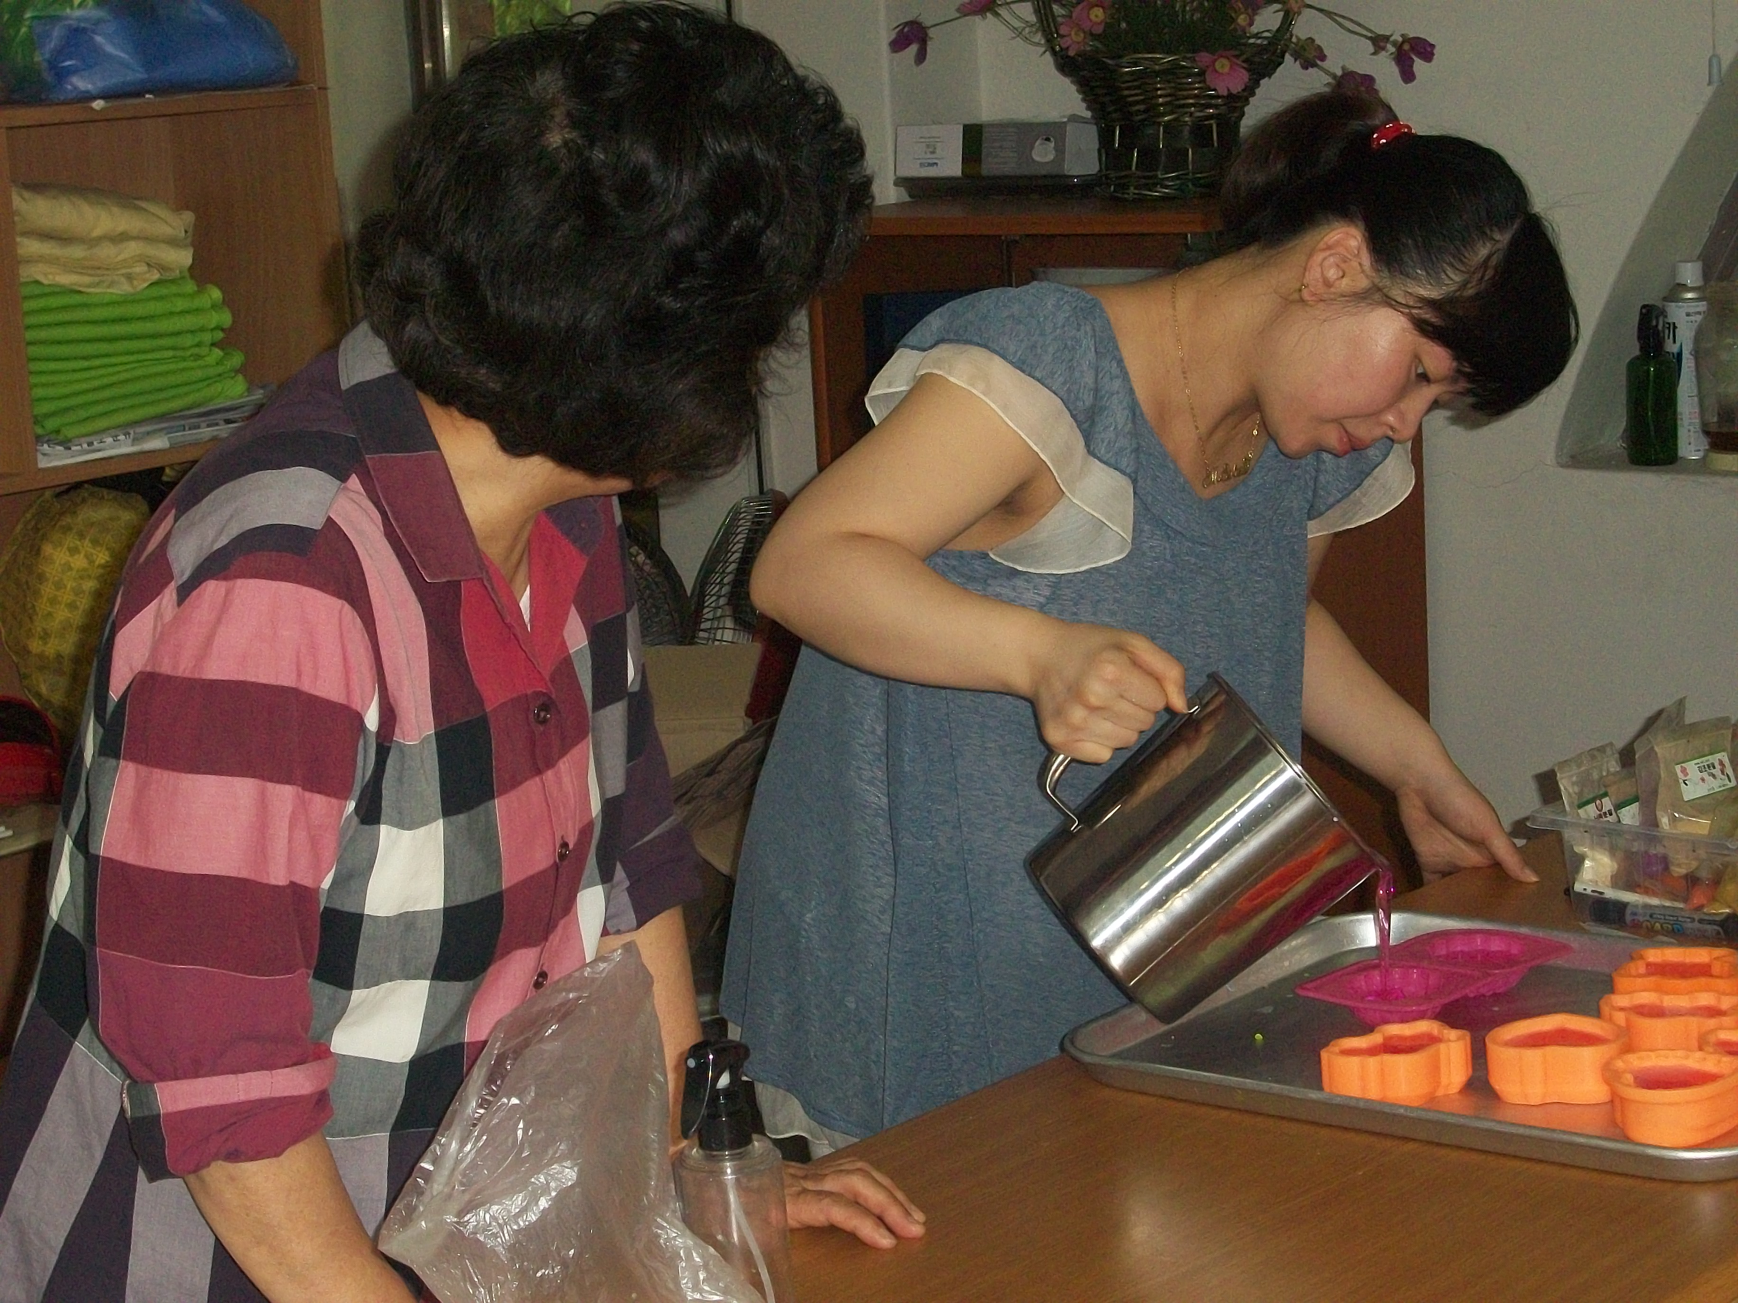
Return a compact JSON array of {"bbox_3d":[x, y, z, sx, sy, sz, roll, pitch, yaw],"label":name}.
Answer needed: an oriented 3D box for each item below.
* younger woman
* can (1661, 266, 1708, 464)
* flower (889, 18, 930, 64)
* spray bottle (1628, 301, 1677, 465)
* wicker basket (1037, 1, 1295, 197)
[{"bbox_3d":[0.234,0.276,2.470,0.600,1.360,0.680,6,13,41],"label":"younger woman"},{"bbox_3d":[0.920,-0.331,3.850,0.051,0.223,0.051,5,13,36],"label":"can"},{"bbox_3d":[0.047,-0.703,3.930,0.047,0.053,0.045,5,13,36],"label":"flower"},{"bbox_3d":[0.867,-0.297,3.780,0.057,0.177,0.055,-13,14,-43],"label":"spray bottle"},{"bbox_3d":[0.333,-0.724,3.915,0.305,0.400,0.250,-2,10,6],"label":"wicker basket"}]

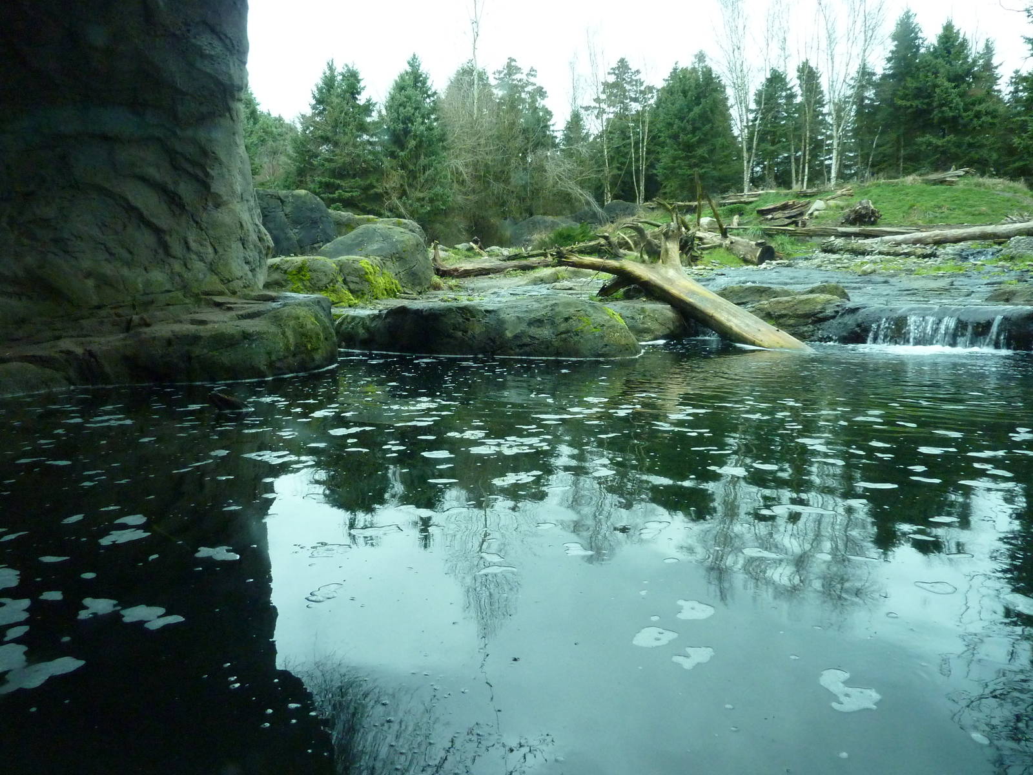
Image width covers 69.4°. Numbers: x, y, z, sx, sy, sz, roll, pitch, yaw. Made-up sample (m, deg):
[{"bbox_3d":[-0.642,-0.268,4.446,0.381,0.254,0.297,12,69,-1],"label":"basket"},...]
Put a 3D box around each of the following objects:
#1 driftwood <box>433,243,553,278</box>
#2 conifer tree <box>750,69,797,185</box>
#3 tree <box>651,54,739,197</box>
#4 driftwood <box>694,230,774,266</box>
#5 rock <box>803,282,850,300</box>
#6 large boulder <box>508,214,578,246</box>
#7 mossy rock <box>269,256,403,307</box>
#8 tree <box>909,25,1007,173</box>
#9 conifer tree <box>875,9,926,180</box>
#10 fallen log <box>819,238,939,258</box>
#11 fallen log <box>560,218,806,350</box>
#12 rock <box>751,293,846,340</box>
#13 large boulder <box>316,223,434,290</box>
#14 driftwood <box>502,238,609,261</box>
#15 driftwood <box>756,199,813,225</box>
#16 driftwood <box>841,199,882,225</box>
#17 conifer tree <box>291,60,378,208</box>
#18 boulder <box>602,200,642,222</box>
[{"bbox_3d":[-0.579,-3.323,19.525,3.300,0.850,0.600,-4,9,-22],"label":"driftwood"},{"bbox_3d":[13.599,-13.516,39.554,2.638,6.500,2.638,2,8,18],"label":"conifer tree"},{"bbox_3d":[8.429,-12.105,35.197,4.110,6.924,4.110,1,8,13],"label":"tree"},{"bbox_3d":[6.180,-4.116,21.551,0.600,0.580,2.603,-5,24,-29],"label":"driftwood"},{"bbox_3d":[5.752,-1.765,13.902,0.850,0.420,0.700,-1,8,0],"label":"rock"},{"bbox_3d":[0.812,-4.674,22.568,2.200,1.100,1.700,-1,8,0],"label":"large boulder"},{"bbox_3d":[-3.701,-2.154,15.041,2.832,0.998,1.800,-3,8,-13],"label":"mossy rock"},{"bbox_3d":[22.727,-14.596,38.412,4.819,7.965,4.819,4,9,29],"label":"tree"},{"bbox_3d":[18.109,-13.784,35.448,2.500,7.500,2.500,-1,8,0],"label":"conifer tree"},{"bbox_3d":[11.138,-4.258,23.003,3.214,0.420,0.500,9,11,23],"label":"fallen log"},{"bbox_3d":[2.641,-1.600,12.101,4.000,1.900,1.300,2,8,17],"label":"fallen log"},{"bbox_3d":[4.783,-1.213,12.867,1.550,0.780,1.100,-1,8,0],"label":"rock"},{"bbox_3d":[-3.313,-3.091,18.038,2.700,1.700,2.100,-1,8,0],"label":"large boulder"},{"bbox_3d":[1.059,-3.638,19.690,3.192,0.360,0.450,-12,12,-25],"label":"driftwood"},{"bbox_3d":[8.526,-5.553,23.772,1.800,0.850,0.900,-3,8,-15],"label":"driftwood"},{"bbox_3d":[12.657,-6.431,27.402,1.513,0.957,1.200,3,9,24],"label":"driftwood"},{"bbox_3d":[-8.310,-11.079,34.300,4.073,7.481,4.073,-2,8,-13],"label":"conifer tree"},{"bbox_3d":[3.609,-5.968,25.420,1.450,0.850,1.200,-1,8,0],"label":"boulder"}]

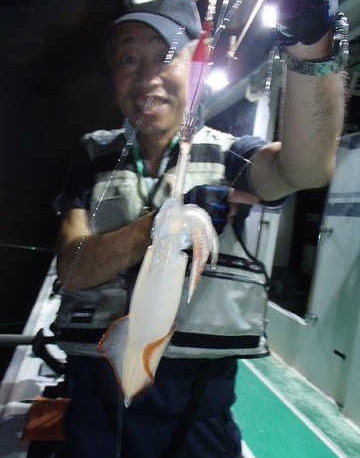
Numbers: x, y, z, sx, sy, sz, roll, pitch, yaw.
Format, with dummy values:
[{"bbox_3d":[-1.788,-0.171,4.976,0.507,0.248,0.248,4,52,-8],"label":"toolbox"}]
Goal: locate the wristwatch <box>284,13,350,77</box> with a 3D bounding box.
[{"bbox_3d":[0.147,-0.203,0.424,0.064,0.067,0.042,-13,-29,10],"label":"wristwatch"}]

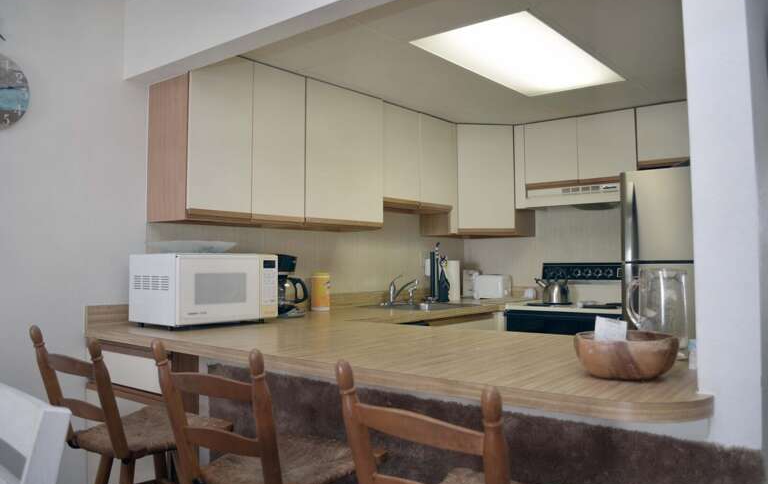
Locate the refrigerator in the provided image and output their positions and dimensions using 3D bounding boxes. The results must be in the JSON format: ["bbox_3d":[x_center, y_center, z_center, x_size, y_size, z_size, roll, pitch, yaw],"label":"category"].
[{"bbox_3d":[1.813,0.454,3.518,0.750,1.672,0.730,-2,-3,40],"label":"refrigerator"}]

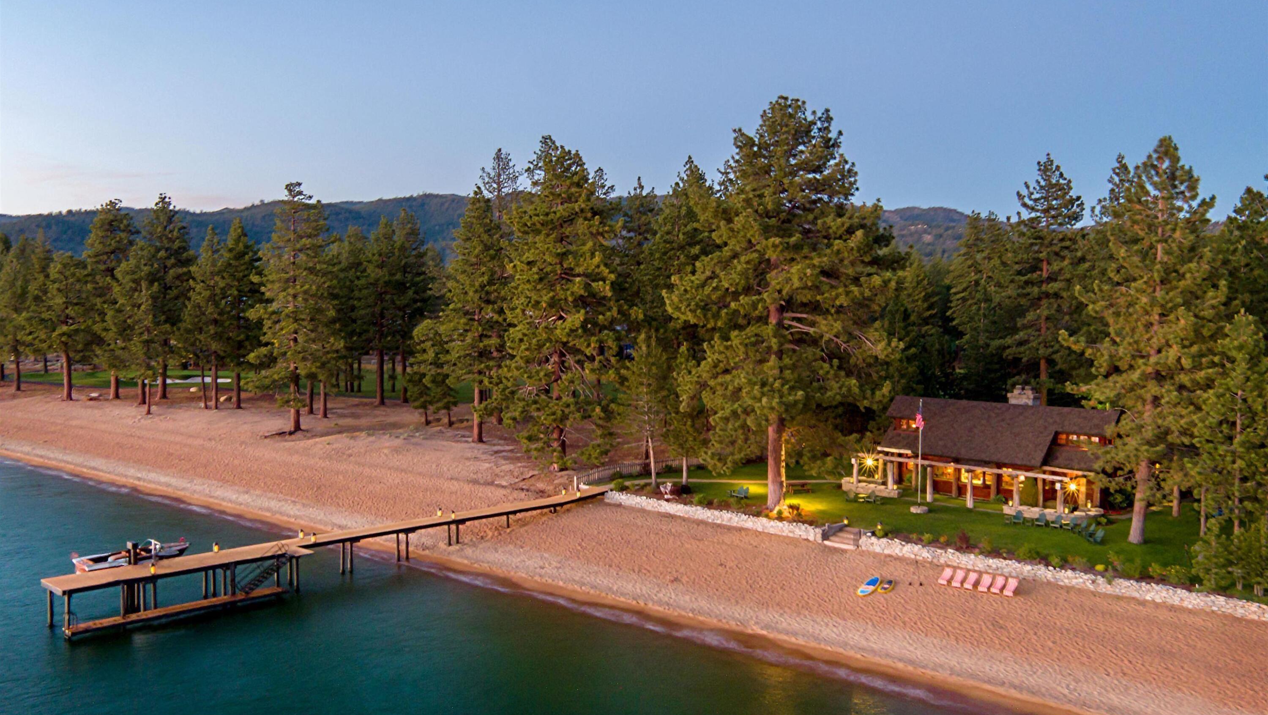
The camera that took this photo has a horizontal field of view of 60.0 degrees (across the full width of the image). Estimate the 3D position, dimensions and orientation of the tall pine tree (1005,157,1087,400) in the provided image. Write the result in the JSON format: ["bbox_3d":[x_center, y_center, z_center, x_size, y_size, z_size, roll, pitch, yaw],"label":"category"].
[{"bbox_3d":[41.828,-5.602,112.102,8.138,29.843,8.138,1,3,20],"label":"tall pine tree"}]

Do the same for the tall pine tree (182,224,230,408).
[{"bbox_3d":[-59.804,-5.440,153.774,6.590,25.365,6.590,-1,3,-21],"label":"tall pine tree"}]

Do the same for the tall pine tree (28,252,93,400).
[{"bbox_3d":[-87.268,-4.658,167.573,9.527,22.361,9.527,-1,3,-27],"label":"tall pine tree"}]

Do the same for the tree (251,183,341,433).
[{"bbox_3d":[-38.767,-5.642,125.971,10.027,28.318,9.525,0,3,-17],"label":"tree"}]

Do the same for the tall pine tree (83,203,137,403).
[{"bbox_3d":[-81.718,-9.075,171.578,8.254,30.908,8.254,-1,3,-25],"label":"tall pine tree"}]

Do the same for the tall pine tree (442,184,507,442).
[{"bbox_3d":[-17.700,-4.950,123.500,7.600,28.800,7.600,0,2,0],"label":"tall pine tree"}]

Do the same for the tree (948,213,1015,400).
[{"bbox_3d":[40.519,-4.023,128.081,7.506,25.336,7.506,1,3,18],"label":"tree"}]

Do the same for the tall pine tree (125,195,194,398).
[{"bbox_3d":[-73.857,-9.313,171.082,10.325,31.509,10.325,-1,3,-23],"label":"tall pine tree"}]

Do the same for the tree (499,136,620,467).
[{"bbox_3d":[-6.719,-4.955,99.059,10.657,29.535,10.657,0,2,-4],"label":"tree"}]

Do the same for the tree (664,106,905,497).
[{"bbox_3d":[10.863,-3.946,80.457,16.678,29.860,15.844,1,2,8],"label":"tree"}]

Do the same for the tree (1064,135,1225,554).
[{"bbox_3d":[31.606,-0.858,68.234,9.489,24.931,9.489,1,3,25],"label":"tree"}]

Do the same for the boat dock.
[{"bbox_3d":[-16.286,12.415,73.101,5.100,3.200,41.400,3,3,44],"label":"boat dock"}]

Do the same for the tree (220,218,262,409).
[{"bbox_3d":[-55.480,-6.124,154.711,5.819,26.700,5.819,-1,3,-20],"label":"tree"}]

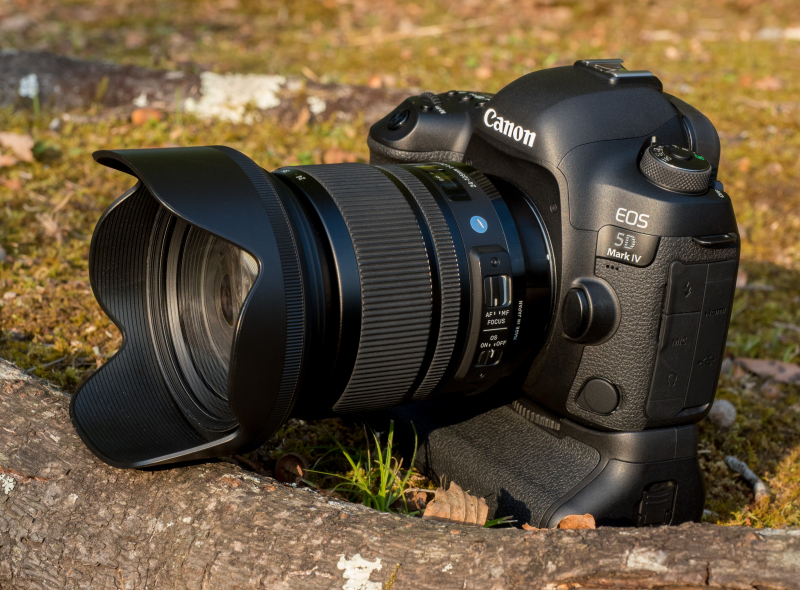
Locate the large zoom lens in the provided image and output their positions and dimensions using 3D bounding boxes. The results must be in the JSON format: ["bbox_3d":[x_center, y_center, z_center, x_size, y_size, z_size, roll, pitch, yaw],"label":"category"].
[{"bbox_3d":[-0.027,0.000,0.636,0.150,0.108,0.108,-5,23,-34],"label":"large zoom lens"}]

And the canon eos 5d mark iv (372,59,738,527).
[{"bbox_3d":[0.057,-0.007,0.704,0.086,0.164,0.151,-5,23,-34],"label":"canon eos 5d mark iv"}]

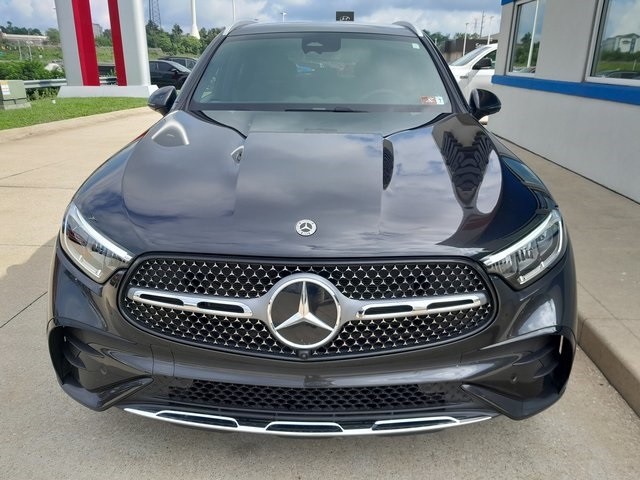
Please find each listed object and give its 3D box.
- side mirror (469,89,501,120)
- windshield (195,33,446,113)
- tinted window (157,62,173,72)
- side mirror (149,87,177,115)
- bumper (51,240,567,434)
[{"bbox_3d":[0.947,-0.782,2.892,0.200,0.180,0.150,1,20,2],"label":"side mirror"},{"bbox_3d":[0.013,-0.957,2.845,1.400,0.160,0.840,1,50,2],"label":"windshield"},{"bbox_3d":[-7.266,-8.095,23.400,0.800,0.430,0.100,3,10,6],"label":"tinted window"},{"bbox_3d":[-0.922,-0.807,2.946,0.200,0.180,0.150,1,20,2],"label":"side mirror"},{"bbox_3d":[-0.040,0.284,1.616,1.820,0.560,0.420,1,20,2],"label":"bumper"}]

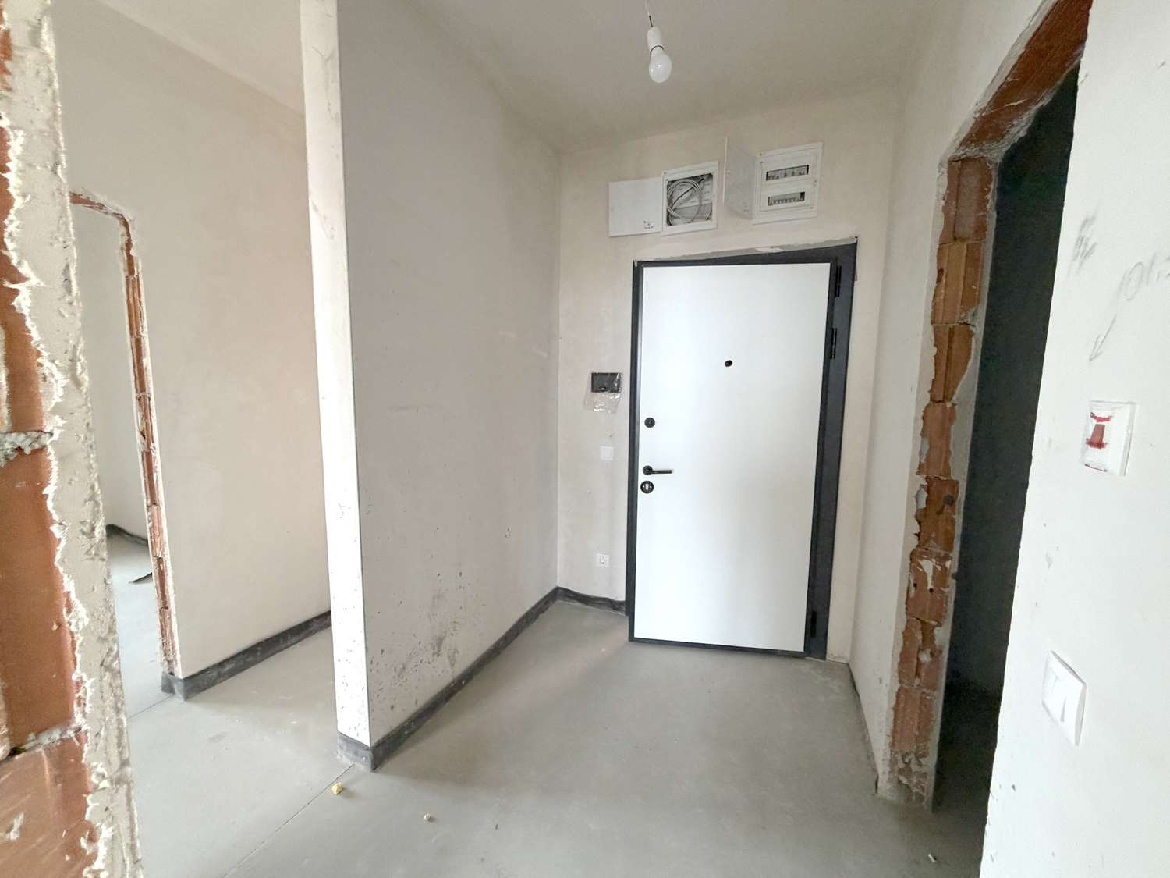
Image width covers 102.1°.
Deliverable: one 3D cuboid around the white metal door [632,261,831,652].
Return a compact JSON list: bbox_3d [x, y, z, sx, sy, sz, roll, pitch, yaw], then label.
[{"bbox_3d":[0.715,0.122,2.446,0.925,1.998,0.070,1,7,7],"label":"white metal door"}]

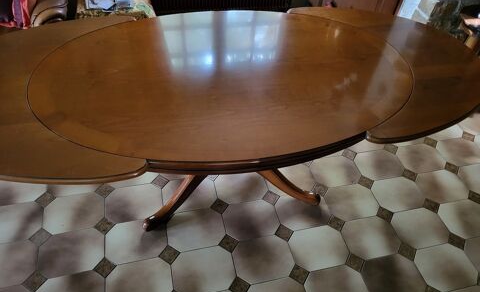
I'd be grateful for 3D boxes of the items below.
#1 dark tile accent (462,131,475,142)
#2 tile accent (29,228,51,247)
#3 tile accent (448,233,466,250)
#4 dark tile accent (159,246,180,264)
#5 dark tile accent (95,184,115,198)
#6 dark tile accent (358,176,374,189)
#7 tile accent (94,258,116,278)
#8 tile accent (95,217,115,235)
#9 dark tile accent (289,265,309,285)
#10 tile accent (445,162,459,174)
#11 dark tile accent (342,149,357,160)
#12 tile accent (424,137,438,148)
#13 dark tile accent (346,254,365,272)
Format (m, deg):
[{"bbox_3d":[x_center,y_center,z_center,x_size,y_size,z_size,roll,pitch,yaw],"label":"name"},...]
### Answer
[{"bbox_3d":[1.575,-0.060,2.486,0.070,0.010,0.070,26,50,18],"label":"dark tile accent"},{"bbox_3d":[-0.943,0.437,1.712,0.070,0.010,0.070,26,50,18],"label":"tile accent"},{"bbox_3d":[1.116,0.494,1.856,0.070,0.010,0.070,26,50,18],"label":"tile accent"},{"bbox_3d":[-0.331,0.518,1.696,0.070,0.010,0.070,26,50,18],"label":"dark tile accent"},{"bbox_3d":[-0.714,0.241,1.917,0.070,0.010,0.070,26,50,18],"label":"dark tile accent"},{"bbox_3d":[0.731,0.214,2.079,0.070,0.010,0.070,26,50,18],"label":"dark tile accent"},{"bbox_3d":[-0.610,0.556,1.633,0.070,0.010,0.070,26,50,18],"label":"tile accent"},{"bbox_3d":[-0.696,0.413,1.857,0.073,0.010,0.073,26,50,18],"label":"tile accent"},{"bbox_3d":[0.290,0.626,1.755,0.073,0.010,0.073,26,50,18],"label":"dark tile accent"},{"bbox_3d":[1.355,0.141,2.310,0.073,0.010,0.073,26,50,18],"label":"tile accent"},{"bbox_3d":[0.679,0.058,2.220,0.070,0.010,0.070,26,50,18],"label":"dark tile accent"},{"bbox_3d":[1.276,-0.021,2.421,0.070,0.010,0.070,26,50,18],"label":"tile accent"},{"bbox_3d":[0.582,0.589,1.818,0.073,0.010,0.073,26,50,18],"label":"dark tile accent"}]

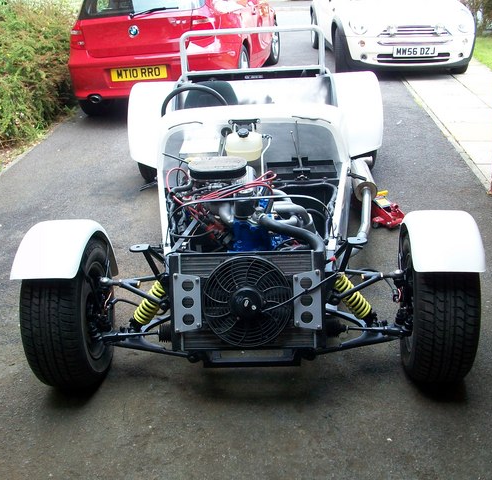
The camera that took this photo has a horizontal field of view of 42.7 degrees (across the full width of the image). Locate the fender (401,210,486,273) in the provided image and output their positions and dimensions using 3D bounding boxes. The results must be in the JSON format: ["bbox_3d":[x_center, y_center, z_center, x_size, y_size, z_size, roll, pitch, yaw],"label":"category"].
[{"bbox_3d":[0.673,0.047,2.246,0.230,0.345,0.570,0,24,9],"label":"fender"}]

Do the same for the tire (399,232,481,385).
[{"bbox_3d":[0.684,0.222,2.268,0.210,0.575,0.575,0,24,9],"label":"tire"}]

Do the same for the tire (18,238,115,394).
[{"bbox_3d":[-0.655,0.267,2.376,0.210,0.575,0.575,-4,24,0],"label":"tire"}]

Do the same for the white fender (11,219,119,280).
[{"bbox_3d":[-0.667,0.090,2.356,0.230,0.345,0.570,-4,24,0],"label":"white fender"}]

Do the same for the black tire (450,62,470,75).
[{"bbox_3d":[2.585,-2.313,7.645,0.190,0.610,0.610,-3,24,2],"label":"black tire"}]

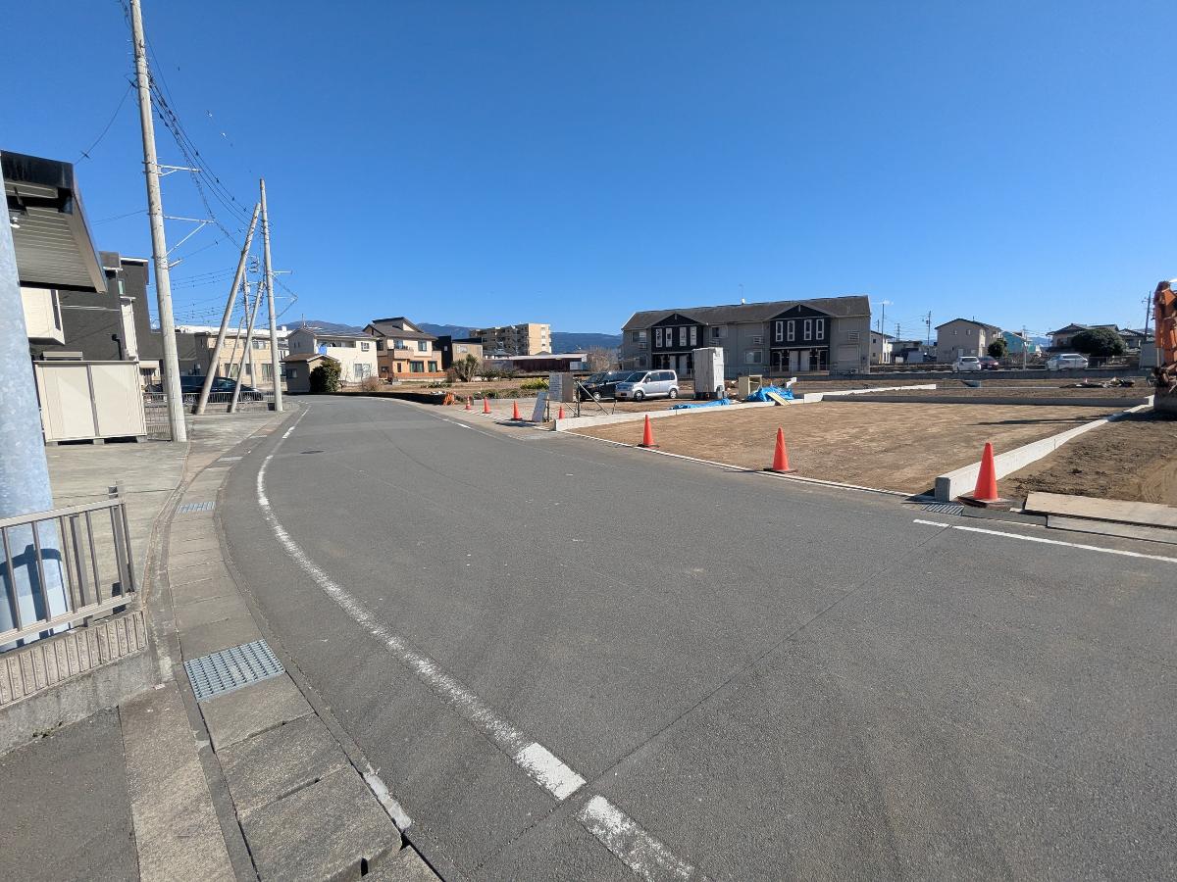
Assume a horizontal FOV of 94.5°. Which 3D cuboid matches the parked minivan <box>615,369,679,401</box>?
[{"bbox_3d":[3.237,-3.093,29.900,3.450,1.580,1.500,-7,9,-36],"label":"parked minivan"}]

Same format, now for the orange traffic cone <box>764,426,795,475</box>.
[{"bbox_3d":[3.041,0.143,8.601,0.380,0.700,0.380,-5,7,-24],"label":"orange traffic cone"}]

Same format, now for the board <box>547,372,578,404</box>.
[{"bbox_3d":[-0.892,-1.778,18.200,0.080,0.950,1.450,-8,9,-41],"label":"board"}]

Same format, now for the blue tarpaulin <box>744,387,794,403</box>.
[{"bbox_3d":[7.961,-2.062,24.000,2.200,0.580,1.200,-7,9,-36],"label":"blue tarpaulin"}]

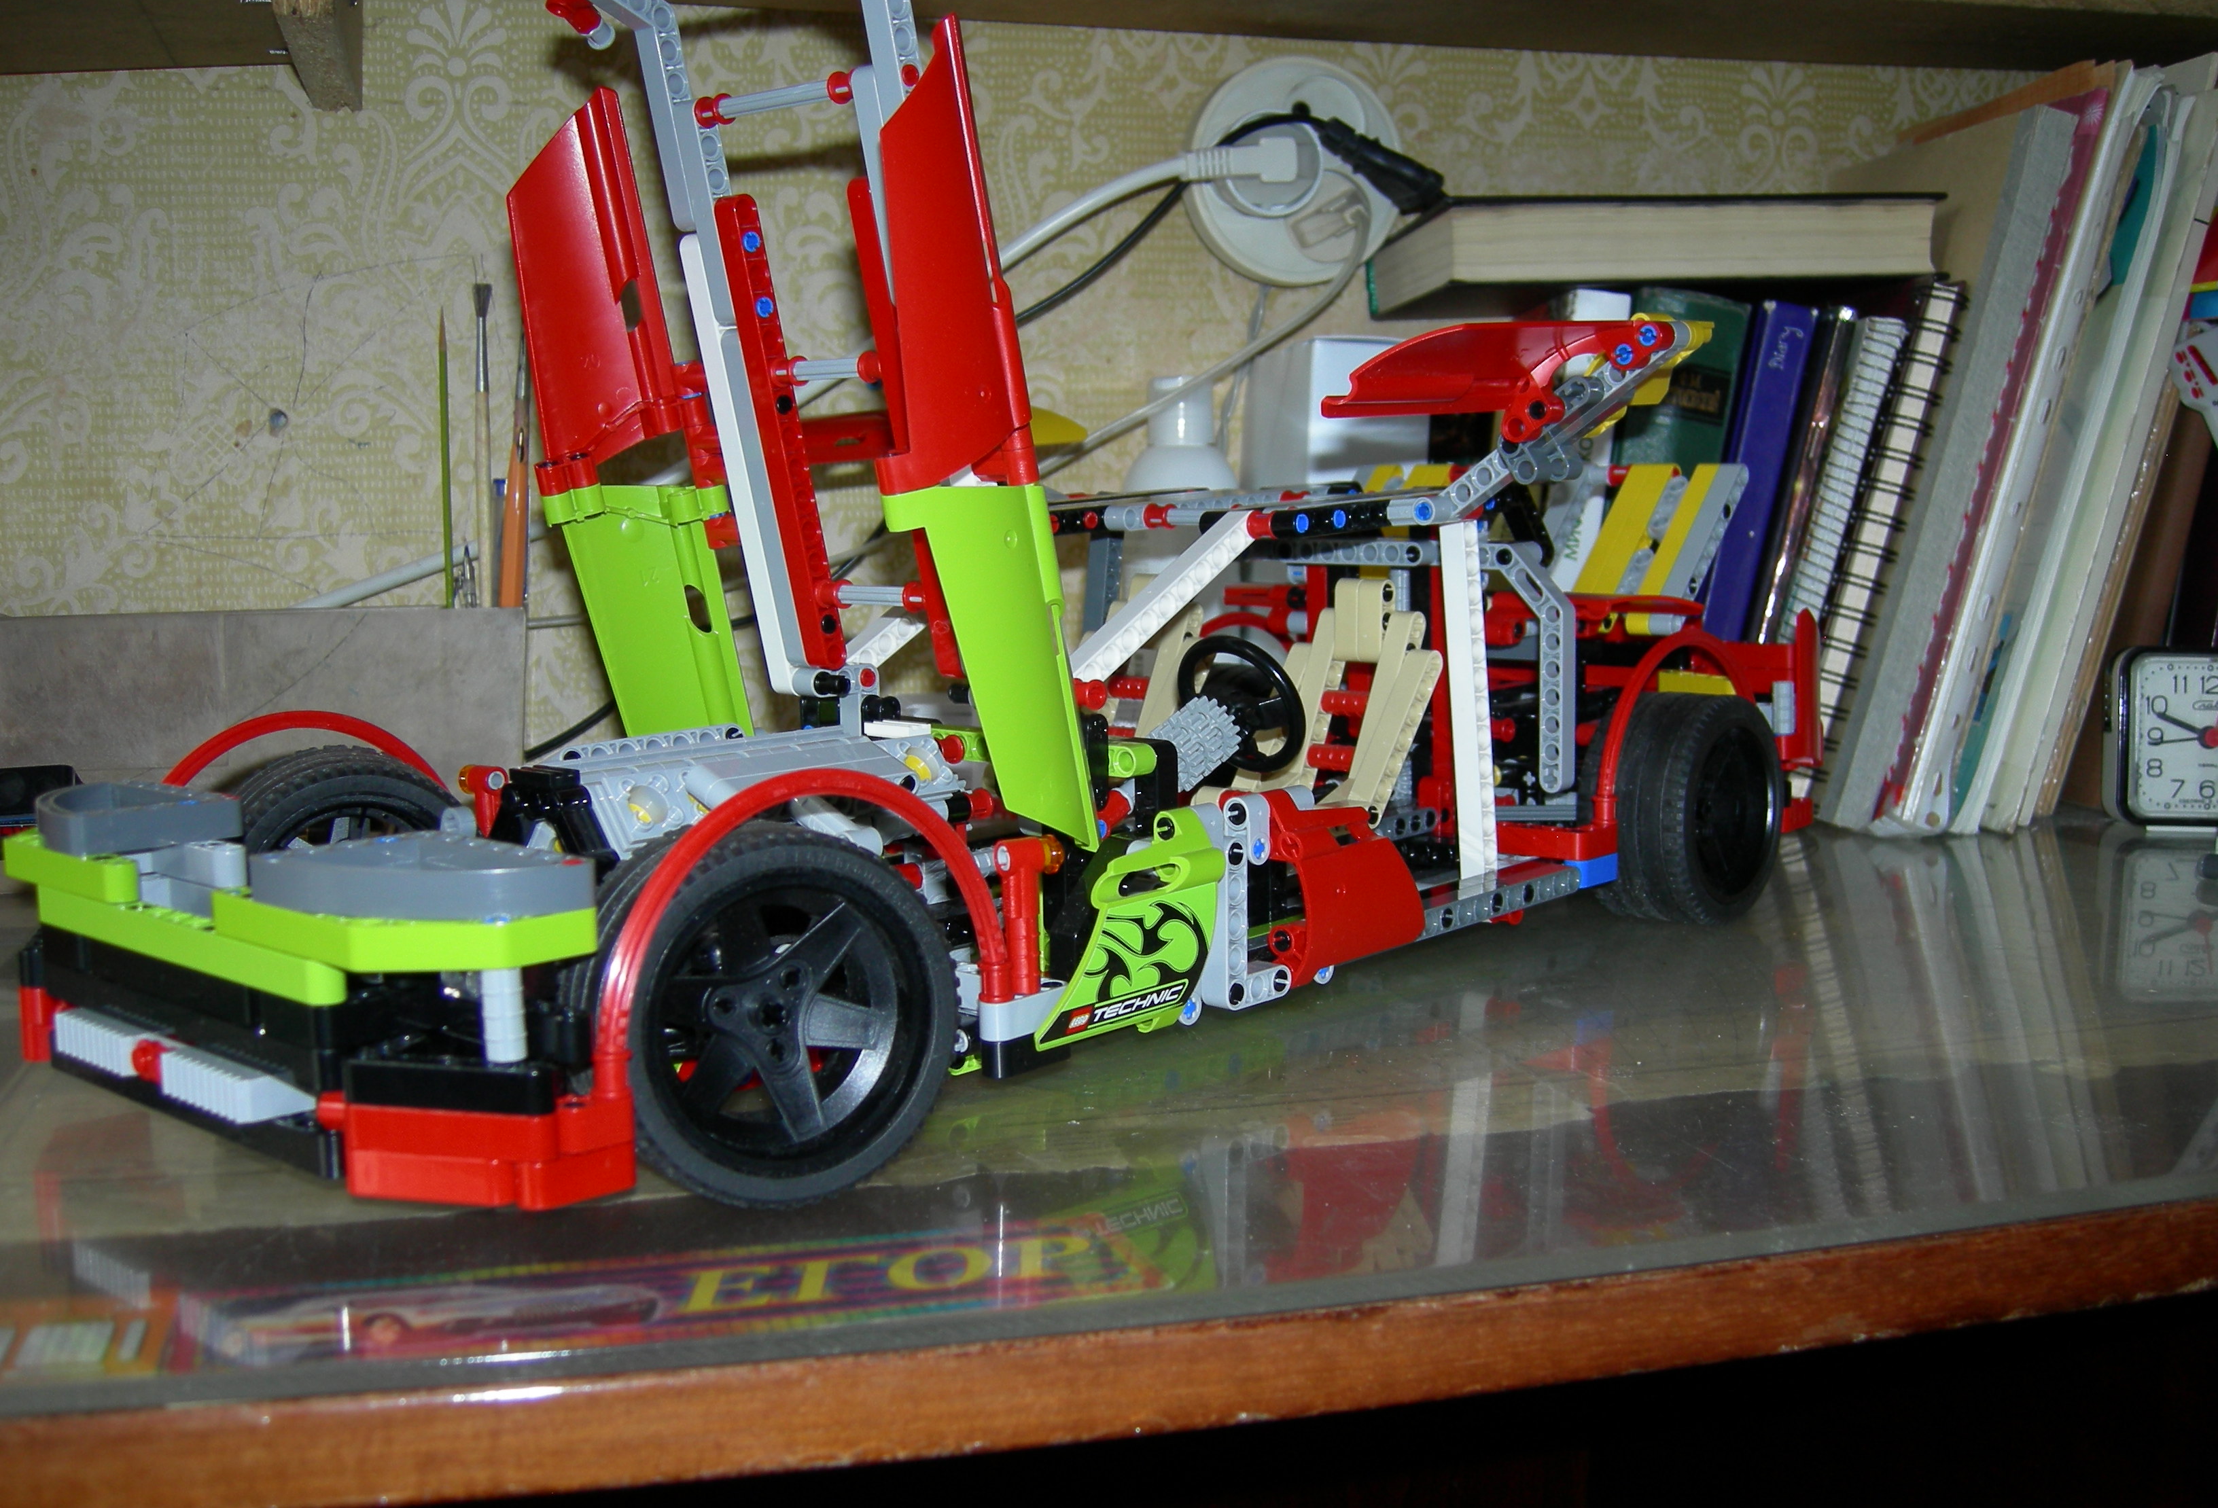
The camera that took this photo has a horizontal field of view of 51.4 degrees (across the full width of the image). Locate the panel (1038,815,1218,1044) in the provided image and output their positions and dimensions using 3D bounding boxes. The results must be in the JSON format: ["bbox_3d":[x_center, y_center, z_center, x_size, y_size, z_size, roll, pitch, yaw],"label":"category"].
[{"bbox_3d":[0.005,0.038,0.503,0.018,0.048,0.054,6,9,42],"label":"panel"}]

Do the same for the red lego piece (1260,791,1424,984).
[{"bbox_3d":[0.056,0.030,0.559,0.020,0.046,0.054,6,9,42],"label":"red lego piece"}]

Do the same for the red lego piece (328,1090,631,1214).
[{"bbox_3d":[-0.111,0.068,0.411,0.044,0.018,0.040,6,9,42],"label":"red lego piece"}]

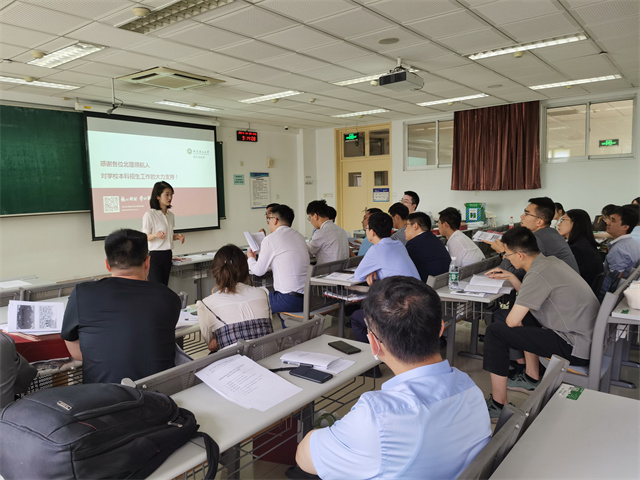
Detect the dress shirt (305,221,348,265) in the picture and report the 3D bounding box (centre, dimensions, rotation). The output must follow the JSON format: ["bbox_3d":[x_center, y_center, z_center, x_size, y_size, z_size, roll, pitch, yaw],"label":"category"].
[{"bbox_3d":[0.170,0.096,4.704,0.440,0.560,0.480,3,7,38],"label":"dress shirt"}]

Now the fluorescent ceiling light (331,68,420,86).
[{"bbox_3d":[0.686,-2.116,6.445,1.200,0.080,0.300,3,7,38],"label":"fluorescent ceiling light"}]

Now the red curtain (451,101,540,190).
[{"bbox_3d":[3.061,-1.607,8.764,1.580,1.430,0.130,3,7,38],"label":"red curtain"}]

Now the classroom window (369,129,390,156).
[{"bbox_3d":[1.219,-2.008,10.355,0.530,0.550,0.050,3,7,38],"label":"classroom window"}]

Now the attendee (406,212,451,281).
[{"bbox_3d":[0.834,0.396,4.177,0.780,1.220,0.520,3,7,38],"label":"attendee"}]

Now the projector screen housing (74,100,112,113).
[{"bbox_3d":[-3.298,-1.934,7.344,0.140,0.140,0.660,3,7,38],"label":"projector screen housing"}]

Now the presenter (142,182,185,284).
[{"bbox_3d":[-1.451,0.268,4.706,0.360,1.650,0.430,2,7,34],"label":"presenter"}]

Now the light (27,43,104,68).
[{"bbox_3d":[-2.608,-1.898,5.103,1.200,0.080,0.300,3,7,38],"label":"light"}]

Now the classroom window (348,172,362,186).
[{"bbox_3d":[0.753,-1.279,10.602,0.335,0.300,0.050,3,7,38],"label":"classroom window"}]

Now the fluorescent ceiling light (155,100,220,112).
[{"bbox_3d":[-2.147,-2.234,8.262,0.300,0.080,1.200,3,7,38],"label":"fluorescent ceiling light"}]

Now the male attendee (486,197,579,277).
[{"bbox_3d":[1.611,0.380,3.596,0.780,1.360,0.520,3,7,38],"label":"male attendee"}]

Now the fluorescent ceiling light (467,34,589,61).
[{"bbox_3d":[2.120,-2.024,5.211,1.200,0.080,0.300,3,7,38],"label":"fluorescent ceiling light"}]

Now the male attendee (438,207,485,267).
[{"bbox_3d":[1.381,0.334,4.902,0.680,1.330,0.500,3,7,38],"label":"male attendee"}]

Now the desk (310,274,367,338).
[{"bbox_3d":[0.405,0.657,4.271,0.450,0.750,1.030,3,7,38],"label":"desk"}]

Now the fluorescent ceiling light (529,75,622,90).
[{"bbox_3d":[3.646,-2.263,7.179,1.200,0.080,0.300,3,7,38],"label":"fluorescent ceiling light"}]

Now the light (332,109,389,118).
[{"bbox_3d":[0.757,-2.353,9.284,1.200,0.080,0.300,3,7,38],"label":"light"}]

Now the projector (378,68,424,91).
[{"bbox_3d":[0.882,-1.691,5.339,0.325,0.110,0.385,3,7,38],"label":"projector"}]

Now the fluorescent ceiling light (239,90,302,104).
[{"bbox_3d":[-0.710,-2.139,7.448,1.200,0.080,0.300,3,7,38],"label":"fluorescent ceiling light"}]

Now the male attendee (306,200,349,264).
[{"bbox_3d":[0.035,0.303,4.826,0.720,1.370,0.500,3,7,38],"label":"male attendee"}]

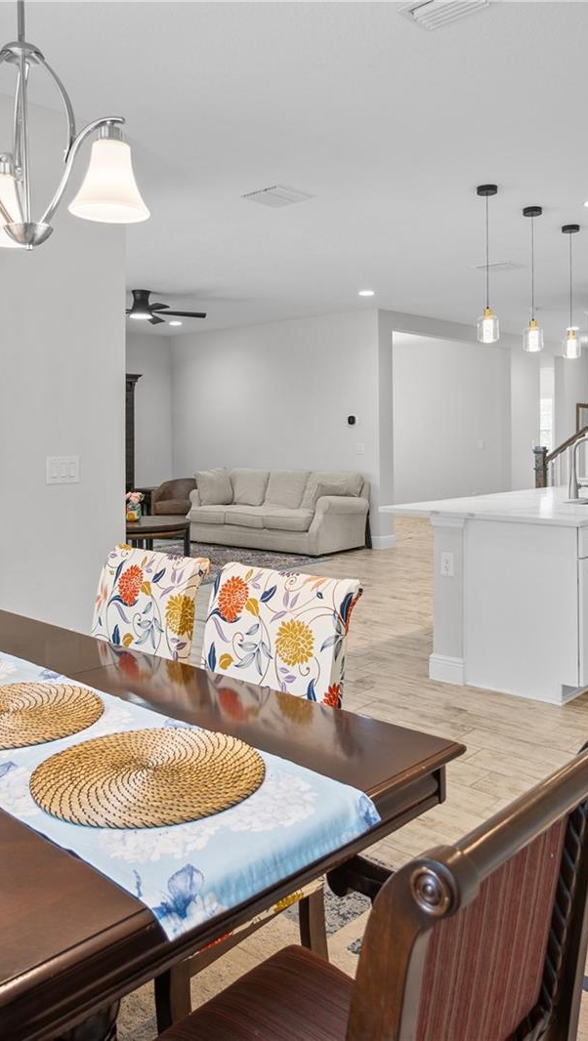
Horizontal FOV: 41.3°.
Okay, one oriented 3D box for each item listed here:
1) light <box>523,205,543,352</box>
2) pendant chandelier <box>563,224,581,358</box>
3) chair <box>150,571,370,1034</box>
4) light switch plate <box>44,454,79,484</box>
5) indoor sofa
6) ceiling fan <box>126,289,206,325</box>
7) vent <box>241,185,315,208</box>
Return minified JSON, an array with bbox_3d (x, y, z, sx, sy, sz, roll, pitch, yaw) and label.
[{"bbox_3d":[1.607,-1.608,5.226,0.137,0.960,0.137,4,6,42],"label":"light"},{"bbox_3d":[2.010,-1.654,5.658,0.135,0.960,0.135,4,6,42],"label":"pendant chandelier"},{"bbox_3d":[-0.207,0.636,1.727,0.480,0.975,0.590,3,5,42],"label":"chair"},{"bbox_3d":[-1.065,-0.234,3.604,0.010,0.122,0.168,4,6,42],"label":"light switch plate"},{"bbox_3d":[-0.182,-0.146,9.625,2.200,0.900,0.980,4,6,42],"label":"indoor sofa"},{"bbox_3d":[-1.522,-2.168,7.826,1.300,0.280,1.300,3,5,42],"label":"ceiling fan"},{"bbox_3d":[-0.097,-1.983,4.779,0.330,0.030,0.320,3,5,42],"label":"vent"}]

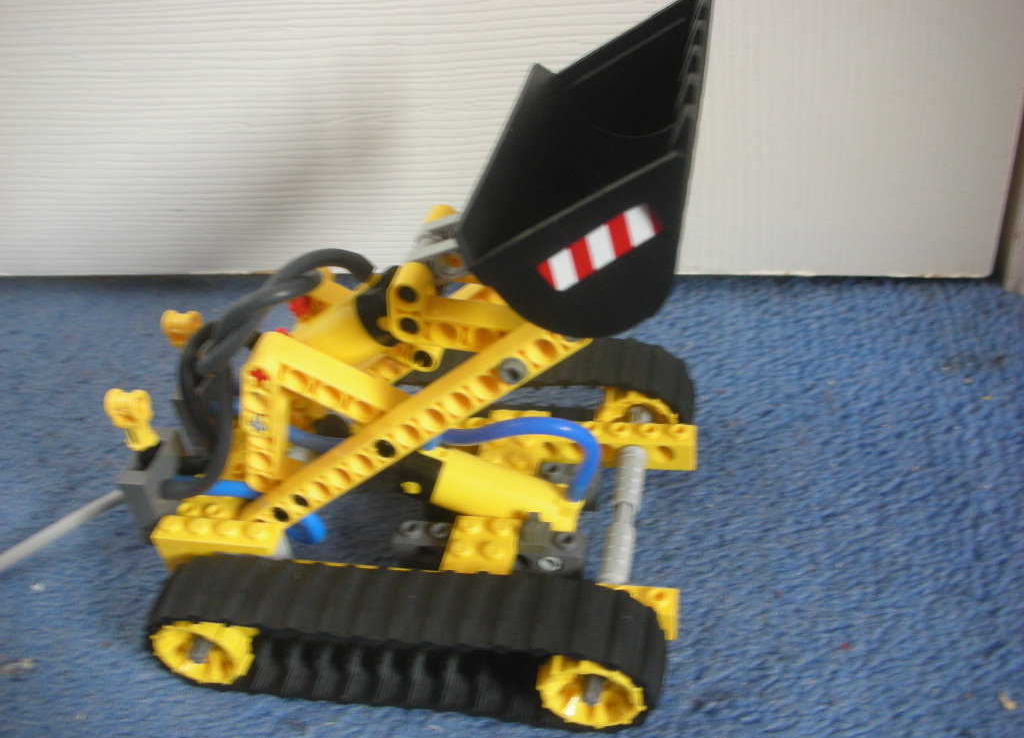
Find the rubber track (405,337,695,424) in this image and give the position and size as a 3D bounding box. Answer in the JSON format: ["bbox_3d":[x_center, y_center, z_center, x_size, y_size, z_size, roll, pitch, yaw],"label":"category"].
[{"bbox_3d":[-0.008,0.007,0.305,0.120,0.026,0.020,2,40,14],"label":"rubber track"}]

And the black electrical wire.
[{"bbox_3d":[-0.061,0.003,0.248,0.067,0.066,0.023,2,40,14],"label":"black electrical wire"}]

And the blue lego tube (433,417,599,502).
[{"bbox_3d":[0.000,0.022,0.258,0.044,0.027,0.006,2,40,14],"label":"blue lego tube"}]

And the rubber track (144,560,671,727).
[{"bbox_3d":[-0.026,0.062,0.240,0.120,0.026,0.020,2,40,14],"label":"rubber track"}]

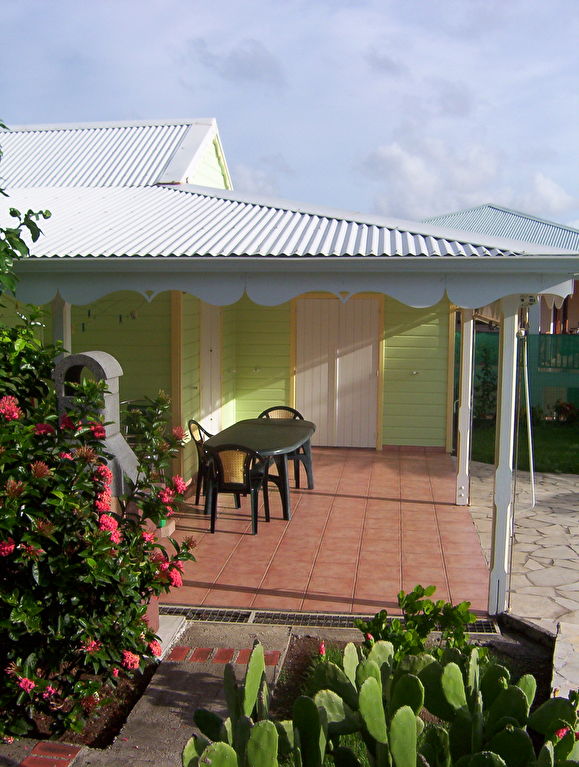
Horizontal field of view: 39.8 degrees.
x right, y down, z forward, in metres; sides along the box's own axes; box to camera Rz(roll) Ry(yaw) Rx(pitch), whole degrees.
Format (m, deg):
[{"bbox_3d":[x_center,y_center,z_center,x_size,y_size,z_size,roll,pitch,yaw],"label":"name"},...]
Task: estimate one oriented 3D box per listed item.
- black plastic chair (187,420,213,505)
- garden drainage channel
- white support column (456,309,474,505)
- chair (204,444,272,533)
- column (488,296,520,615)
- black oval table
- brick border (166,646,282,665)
[{"bbox_3d":[-0.755,0.820,8.393,0.590,0.859,0.560,1,7,6],"label":"black plastic chair"},{"bbox_3d":[0.229,1.639,5.453,2.353,0.060,0.262,1,7,6],"label":"garden drainage channel"},{"bbox_3d":[1.819,0.206,8.269,0.118,2.120,0.118,1,7,8],"label":"white support column"},{"bbox_3d":[-0.479,0.932,7.444,0.560,0.859,0.590,1,7,8],"label":"chair"},{"bbox_3d":[1.448,0.502,5.445,0.118,2.187,0.118,1,7,8],"label":"column"},{"bbox_3d":[-0.275,0.886,8.426,0.955,0.724,1.865,1,7,11],"label":"black oval table"},{"bbox_3d":[-0.397,1.703,4.931,0.673,0.050,0.200,1,7,5],"label":"brick border"}]

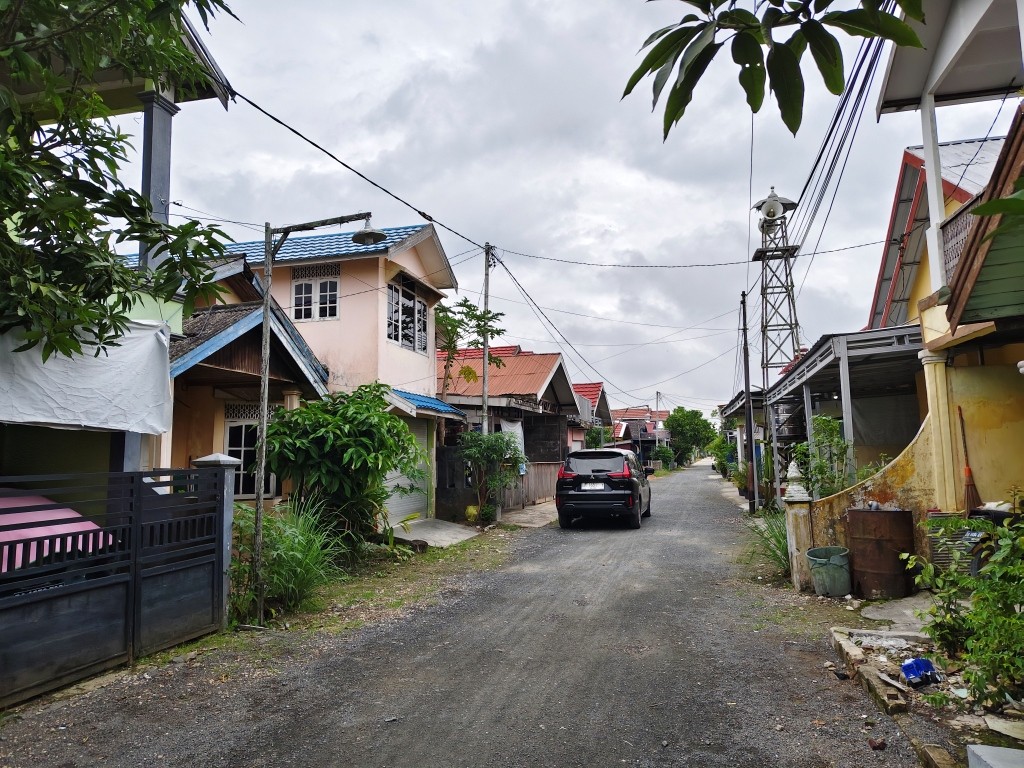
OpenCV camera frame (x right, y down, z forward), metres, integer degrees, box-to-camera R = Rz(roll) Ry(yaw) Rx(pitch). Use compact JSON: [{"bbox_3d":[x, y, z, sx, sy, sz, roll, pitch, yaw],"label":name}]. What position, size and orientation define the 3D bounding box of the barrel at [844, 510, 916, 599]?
[{"bbox_3d":[3.823,1.732,7.127,0.590,0.890,0.590,-3,-6,16],"label":"barrel"}]

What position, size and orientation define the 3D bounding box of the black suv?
[{"bbox_3d":[2.291,2.400,16.236,1.780,1.750,4.550,-3,-6,16],"label":"black suv"}]

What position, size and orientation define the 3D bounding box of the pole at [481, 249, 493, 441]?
[{"bbox_3d":[-0.670,-0.175,16.920,0.160,6.870,0.160,-1,-6,16],"label":"pole"}]

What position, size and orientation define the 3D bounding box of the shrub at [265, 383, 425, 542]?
[{"bbox_3d":[-2.692,1.348,11.049,2.400,2.850,2.600,-3,-6,16],"label":"shrub"}]

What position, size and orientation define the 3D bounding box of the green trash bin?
[{"bbox_3d":[3.396,2.033,7.306,0.410,0.430,0.410,-6,-4,16],"label":"green trash bin"}]

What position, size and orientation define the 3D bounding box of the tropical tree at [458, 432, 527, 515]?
[{"bbox_3d":[-0.507,2.251,17.118,1.600,2.250,1.700,-1,-6,0],"label":"tropical tree"}]

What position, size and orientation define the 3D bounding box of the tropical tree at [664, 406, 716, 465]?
[{"bbox_3d":[16.147,4.707,62.028,4.900,5.500,4.900,-3,-6,16],"label":"tropical tree"}]

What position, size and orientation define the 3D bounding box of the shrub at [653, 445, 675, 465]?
[{"bbox_3d":[13.087,6.231,58.566,1.900,1.900,1.800,-3,-6,16],"label":"shrub"}]

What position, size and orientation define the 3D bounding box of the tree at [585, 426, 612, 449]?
[{"bbox_3d":[4.866,3.989,38.668,2.000,3.200,2.100,-3,-6,16],"label":"tree"}]

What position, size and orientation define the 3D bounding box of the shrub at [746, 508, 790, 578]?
[{"bbox_3d":[3.313,1.975,8.751,0.720,0.820,0.720,-3,-6,16],"label":"shrub"}]

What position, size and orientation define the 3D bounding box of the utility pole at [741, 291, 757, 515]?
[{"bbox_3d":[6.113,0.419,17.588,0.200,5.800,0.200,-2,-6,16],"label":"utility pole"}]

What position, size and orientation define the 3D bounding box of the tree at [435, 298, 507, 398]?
[{"bbox_3d":[-1.386,0.546,19.017,2.200,6.050,2.300,-3,-6,16],"label":"tree"}]

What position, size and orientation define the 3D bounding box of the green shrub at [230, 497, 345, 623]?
[{"bbox_3d":[-2.327,1.719,7.173,1.150,1.200,1.100,-3,-6,16],"label":"green shrub"}]

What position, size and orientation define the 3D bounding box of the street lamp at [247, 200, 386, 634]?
[{"bbox_3d":[-1.878,0.267,6.610,1.460,4.080,0.340,-3,-6,20],"label":"street lamp"}]

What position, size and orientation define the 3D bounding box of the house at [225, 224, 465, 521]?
[{"bbox_3d":[-5.335,-0.119,15.080,8.050,6.450,3.850,-3,-6,14],"label":"house"}]

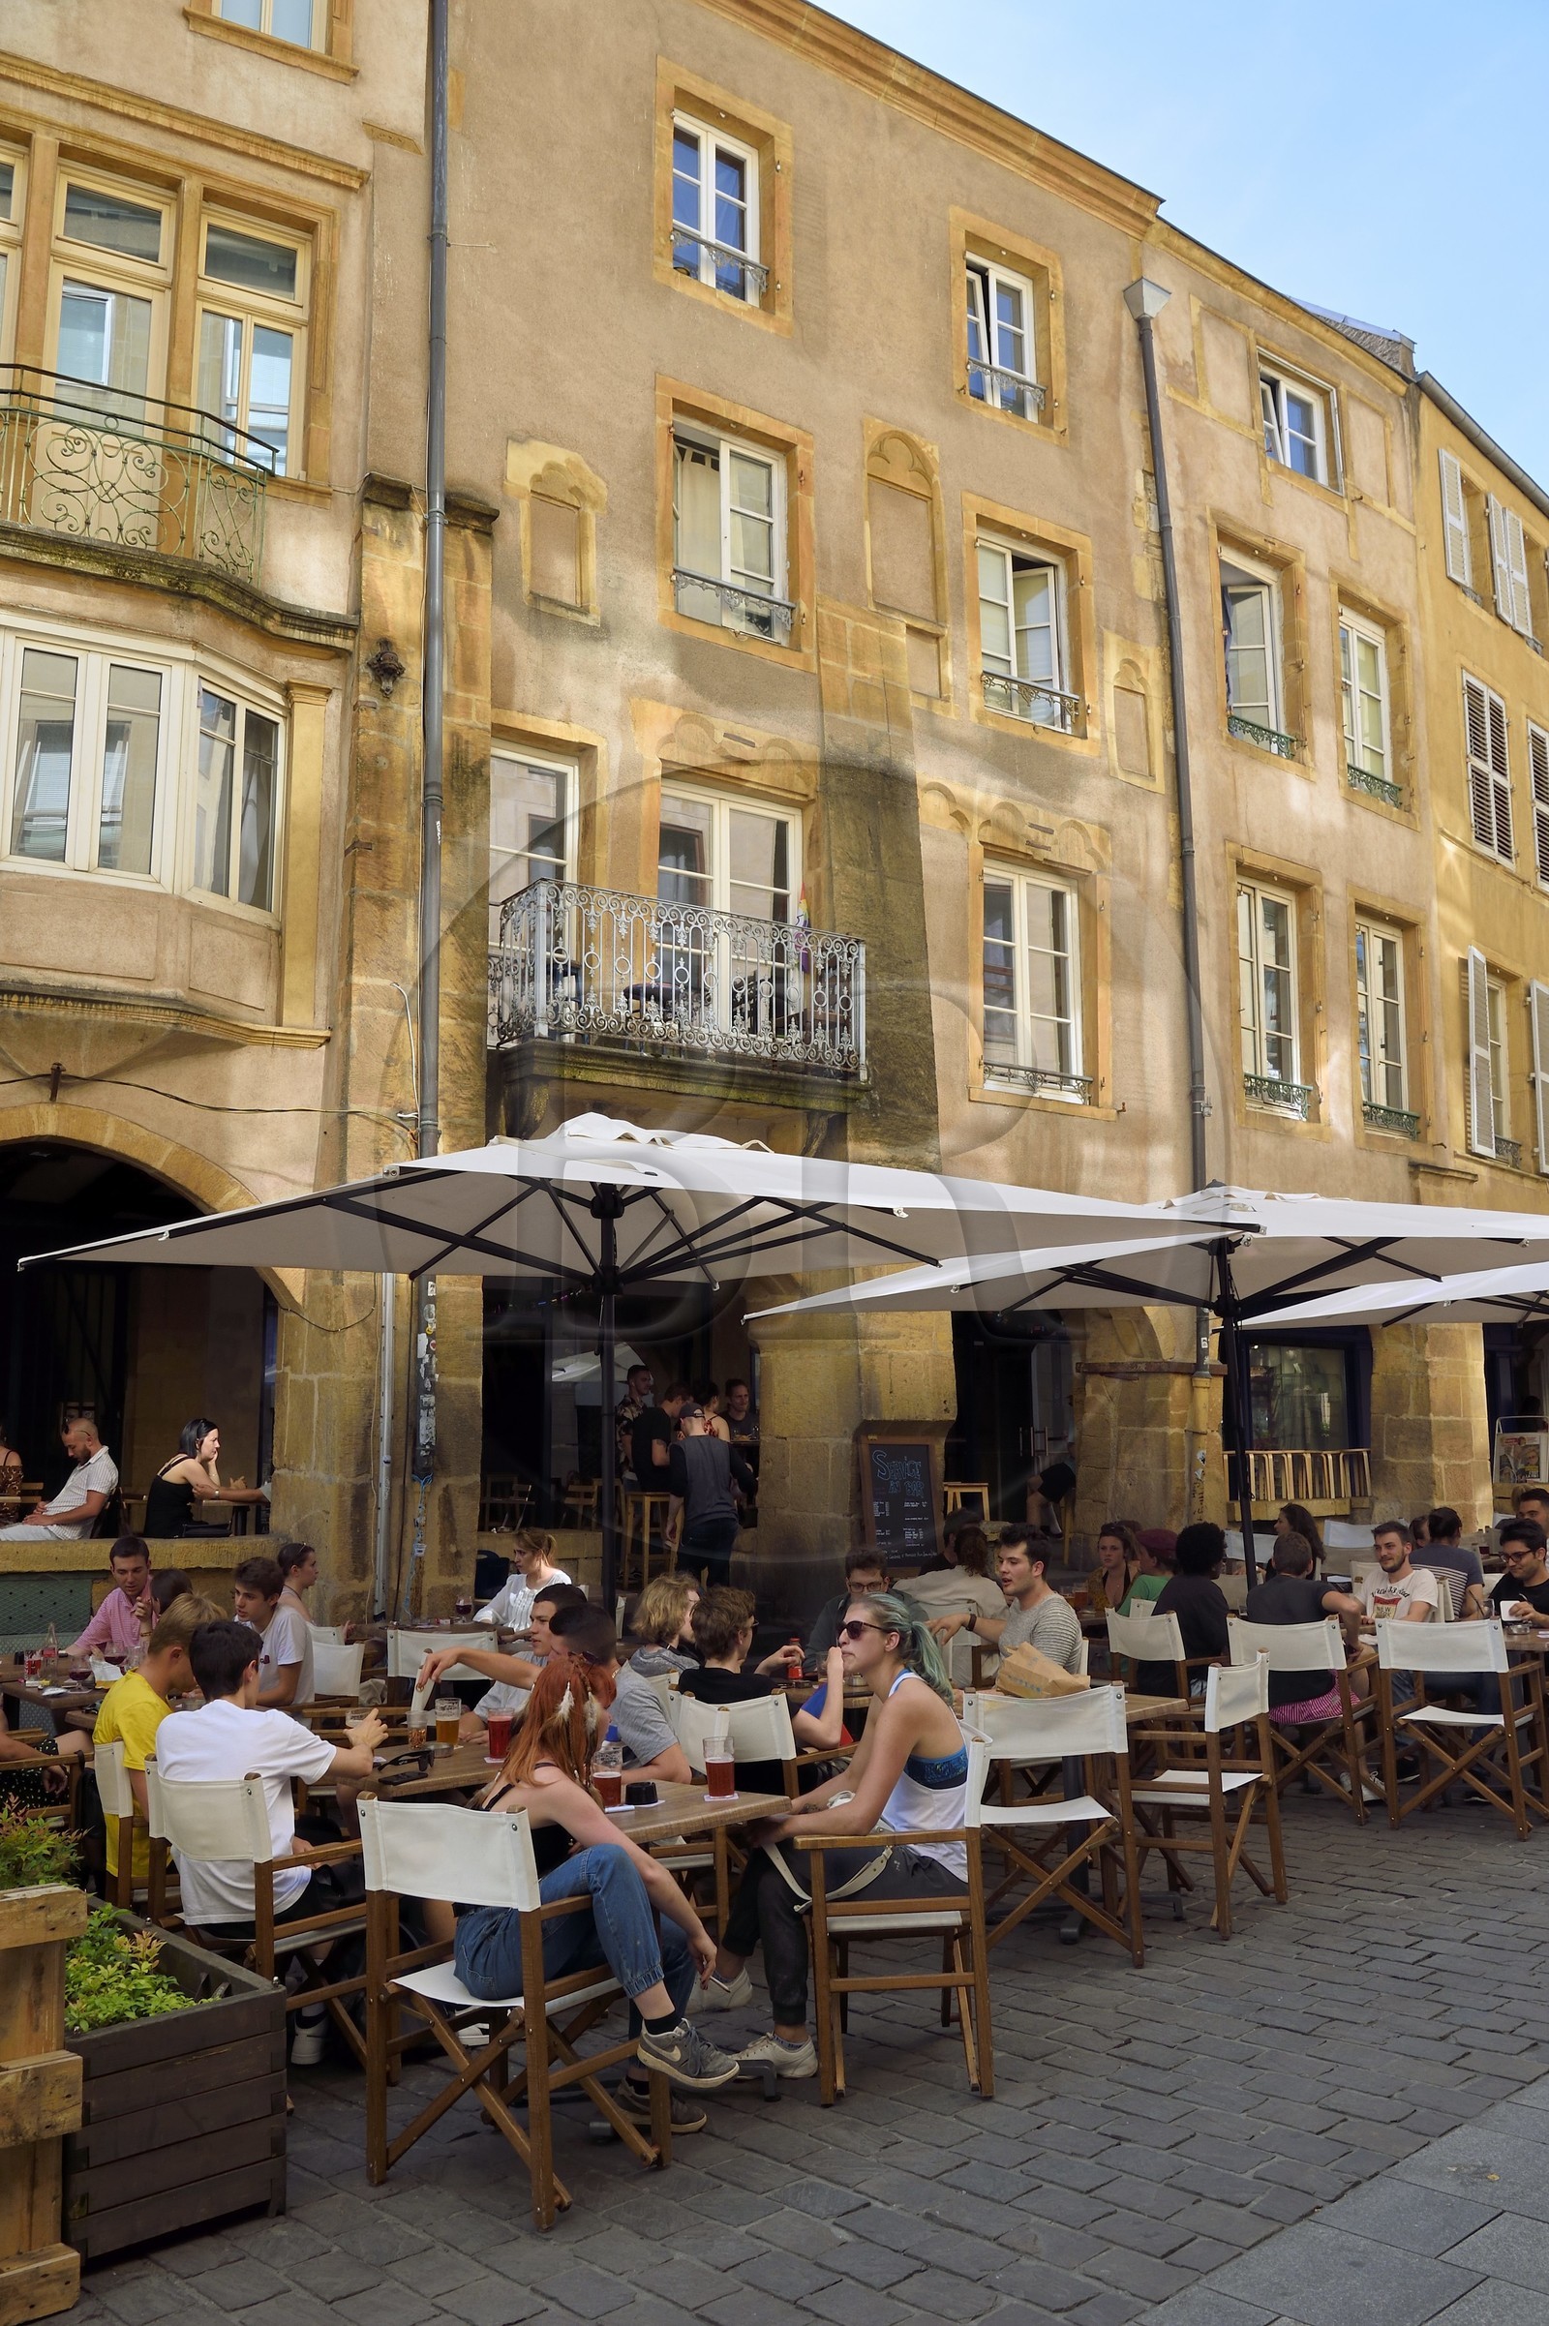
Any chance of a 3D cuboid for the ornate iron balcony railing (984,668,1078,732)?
[{"bbox_3d":[2.145,-3.850,15.054,1.061,0.276,0.080,6,-12,-34],"label":"ornate iron balcony railing"}]

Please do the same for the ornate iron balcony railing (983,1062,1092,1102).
[{"bbox_3d":[2.277,-0.681,15.494,1.265,0.200,0.090,6,-11,-35],"label":"ornate iron balcony railing"}]

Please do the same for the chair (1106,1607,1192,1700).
[{"bbox_3d":[1.961,2.541,8.542,0.513,0.865,0.575,2,-11,-26],"label":"chair"}]

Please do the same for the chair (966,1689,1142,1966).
[{"bbox_3d":[0.870,2.153,5.982,0.575,0.865,0.513,-2,-10,-4],"label":"chair"}]

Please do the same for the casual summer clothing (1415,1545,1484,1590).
[{"bbox_3d":[3.578,2.297,9.552,0.470,0.580,0.280,-8,-12,32],"label":"casual summer clothing"}]

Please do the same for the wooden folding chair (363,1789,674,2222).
[{"bbox_3d":[-0.629,1.964,4.359,0.580,0.890,0.520,-8,-12,35],"label":"wooden folding chair"}]

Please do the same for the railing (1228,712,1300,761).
[{"bbox_3d":[4.350,-3.770,16.100,1.000,0.240,0.120,7,-12,-40],"label":"railing"}]

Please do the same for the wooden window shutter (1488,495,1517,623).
[{"bbox_3d":[8.384,-6.931,20.842,0.050,1.480,0.460,-10,-14,42],"label":"wooden window shutter"}]

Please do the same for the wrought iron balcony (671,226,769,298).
[{"bbox_3d":[-0.390,-6.538,13.146,0.880,0.250,0.080,6,-12,-34],"label":"wrought iron balcony"}]

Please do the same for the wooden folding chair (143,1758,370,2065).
[{"bbox_3d":[-1.360,2.066,4.953,0.575,0.865,0.513,-10,-12,40],"label":"wooden folding chair"}]

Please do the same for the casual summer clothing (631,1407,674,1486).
[{"bbox_3d":[-0.829,1.950,12.400,0.320,0.560,0.420,4,-11,-30],"label":"casual summer clothing"}]

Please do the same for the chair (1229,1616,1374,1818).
[{"bbox_3d":[2.420,2.460,8.150,0.560,0.870,0.480,-8,-12,36],"label":"chair"}]

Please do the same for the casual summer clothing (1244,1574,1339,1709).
[{"bbox_3d":[2.380,2.210,8.300,0.440,0.600,0.270,-9,-13,37],"label":"casual summer clothing"}]

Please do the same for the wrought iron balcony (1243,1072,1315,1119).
[{"bbox_3d":[4.273,-0.563,15.344,1.000,0.280,0.090,6,-13,-37],"label":"wrought iron balcony"}]

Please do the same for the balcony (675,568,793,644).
[{"bbox_3d":[-0.300,-4.272,13.870,1.120,0.310,0.110,6,-12,-35],"label":"balcony"}]

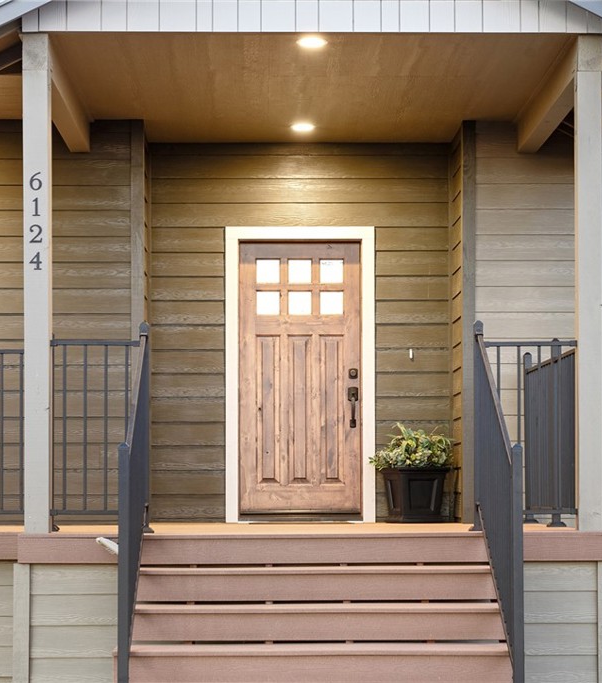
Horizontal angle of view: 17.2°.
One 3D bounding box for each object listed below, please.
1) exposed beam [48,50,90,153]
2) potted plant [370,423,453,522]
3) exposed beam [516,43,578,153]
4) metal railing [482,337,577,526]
[{"bbox_3d":[-1.497,-1.507,12.410,0.140,0.200,2.630,0,-4,-1],"label":"exposed beam"},{"bbox_3d":[0.788,0.934,14.200,0.550,0.700,0.490,0,-2,-11],"label":"potted plant"},{"bbox_3d":[1.587,-1.505,12.410,0.140,0.200,2.630,0,-4,-1],"label":"exposed beam"},{"bbox_3d":[1.287,0.512,11.250,0.540,1.060,0.060,0,-2,-1],"label":"metal railing"}]

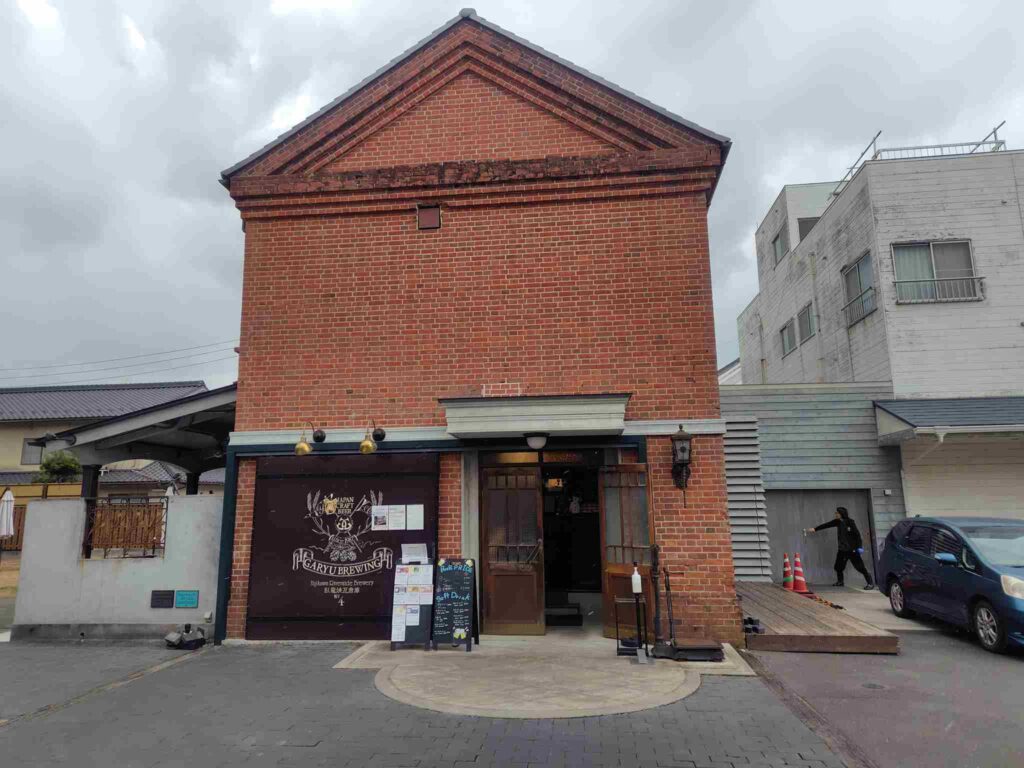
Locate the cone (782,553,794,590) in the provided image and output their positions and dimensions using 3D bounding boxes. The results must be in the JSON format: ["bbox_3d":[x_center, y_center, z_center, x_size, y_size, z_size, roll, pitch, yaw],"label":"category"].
[{"bbox_3d":[5.234,3.561,12.913,0.340,0.700,0.340,-2,-10,6],"label":"cone"}]

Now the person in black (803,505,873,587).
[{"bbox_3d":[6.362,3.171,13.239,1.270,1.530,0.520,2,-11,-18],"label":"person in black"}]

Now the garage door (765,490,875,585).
[{"bbox_3d":[6.027,3.105,13.722,2.300,1.870,0.080,-1,-10,3],"label":"garage door"}]

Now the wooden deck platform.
[{"bbox_3d":[3.777,3.349,10.108,1.590,0.180,5.200,-2,-10,7],"label":"wooden deck platform"}]

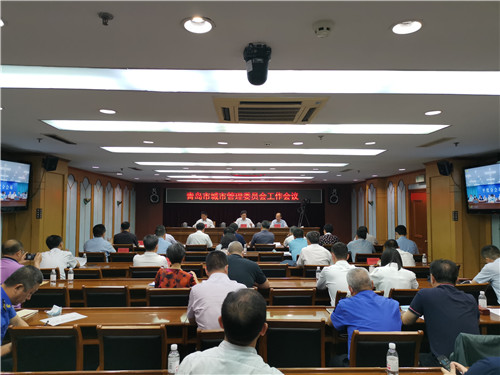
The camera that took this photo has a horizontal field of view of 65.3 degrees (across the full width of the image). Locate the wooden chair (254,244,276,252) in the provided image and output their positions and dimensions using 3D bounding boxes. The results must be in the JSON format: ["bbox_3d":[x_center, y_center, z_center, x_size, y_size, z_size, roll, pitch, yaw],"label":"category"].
[{"bbox_3d":[0.313,1.649,8.365,0.450,0.885,0.540,0,-3,-2],"label":"wooden chair"}]

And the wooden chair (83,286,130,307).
[{"bbox_3d":[-1.469,1.461,4.190,0.490,0.880,0.540,0,-3,-2],"label":"wooden chair"}]

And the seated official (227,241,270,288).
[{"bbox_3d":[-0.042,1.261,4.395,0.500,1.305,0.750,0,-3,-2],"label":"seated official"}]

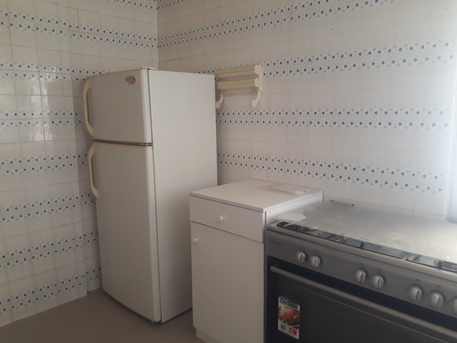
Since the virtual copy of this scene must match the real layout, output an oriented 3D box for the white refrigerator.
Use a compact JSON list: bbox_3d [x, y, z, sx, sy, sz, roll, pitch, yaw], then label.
[{"bbox_3d":[-0.531,0.142,2.567,0.617,1.618,0.699,-9,13,-44],"label":"white refrigerator"}]

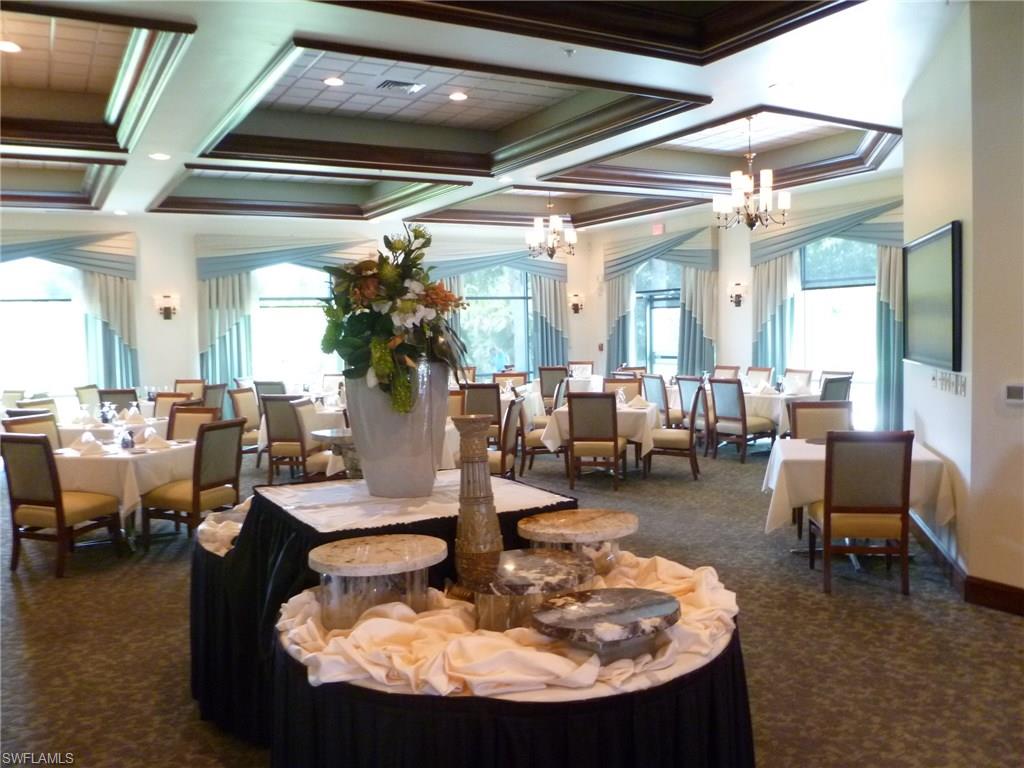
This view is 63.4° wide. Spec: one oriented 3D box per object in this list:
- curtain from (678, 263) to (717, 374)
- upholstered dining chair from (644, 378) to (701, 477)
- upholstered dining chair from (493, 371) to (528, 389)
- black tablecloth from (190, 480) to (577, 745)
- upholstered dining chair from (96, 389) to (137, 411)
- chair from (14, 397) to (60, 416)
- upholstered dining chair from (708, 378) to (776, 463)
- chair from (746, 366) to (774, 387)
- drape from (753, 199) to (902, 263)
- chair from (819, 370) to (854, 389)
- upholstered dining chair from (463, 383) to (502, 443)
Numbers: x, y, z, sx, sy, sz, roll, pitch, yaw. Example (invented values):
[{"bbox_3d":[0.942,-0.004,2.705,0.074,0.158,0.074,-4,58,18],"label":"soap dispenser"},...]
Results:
[{"bbox_3d":[2.914,-0.575,12.940,0.180,2.480,0.850,-4,5,-29],"label":"curtain"},{"bbox_3d":[1.727,0.503,8.845,0.600,0.980,0.520,0,4,15],"label":"upholstered dining chair"},{"bbox_3d":[-0.068,0.349,11.458,0.490,0.965,0.600,-1,4,12],"label":"upholstered dining chair"},{"bbox_3d":[-0.585,0.924,3.456,1.200,1.000,1.300,-4,5,-29],"label":"black tablecloth"},{"bbox_3d":[-4.825,0.551,10.476,0.495,0.960,0.585,-1,4,4],"label":"upholstered dining chair"},{"bbox_3d":[-4.777,0.670,8.771,0.600,0.980,0.520,0,4,18],"label":"chair"},{"bbox_3d":[2.746,0.408,9.830,0.580,0.965,0.490,-4,5,-33],"label":"upholstered dining chair"},{"bbox_3d":[3.222,0.287,11.427,0.600,0.980,0.520,-4,5,-30],"label":"chair"},{"bbox_3d":[3.963,-1.867,10.265,0.200,0.640,2.580,-4,5,-29],"label":"drape"},{"bbox_3d":[3.836,0.347,10.306,0.580,0.965,0.490,-4,5,-29],"label":"chair"},{"bbox_3d":[-0.280,0.475,9.858,0.495,0.960,0.585,0,4,15],"label":"upholstered dining chair"}]

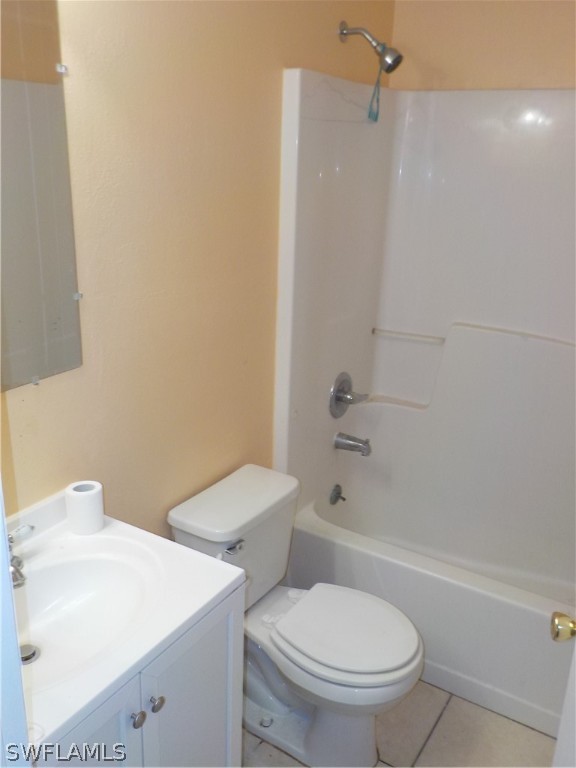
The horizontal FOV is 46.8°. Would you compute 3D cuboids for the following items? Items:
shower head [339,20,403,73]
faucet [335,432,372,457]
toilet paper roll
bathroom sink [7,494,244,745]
[{"bbox_3d":[0.276,-1.093,2.157,0.217,0.163,0.070,13,21,29],"label":"shower head"},{"bbox_3d":[0.259,0.240,2.606,0.148,0.073,0.060,13,21,29],"label":"faucet"},{"bbox_3d":[-0.458,0.279,1.503,0.082,0.095,0.082,2,19,-1],"label":"toilet paper roll"},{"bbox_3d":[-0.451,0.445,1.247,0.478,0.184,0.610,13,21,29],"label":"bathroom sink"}]

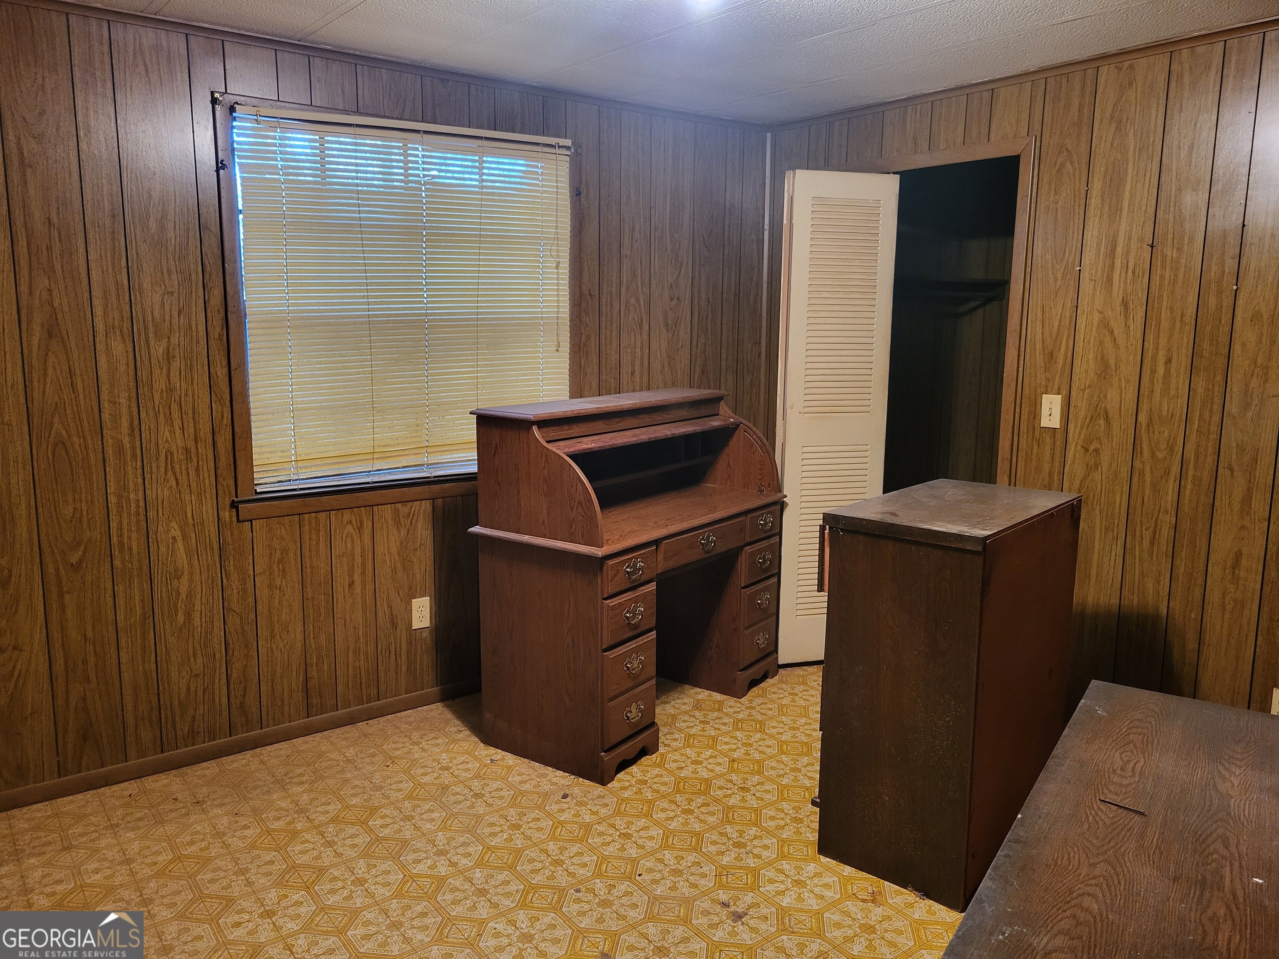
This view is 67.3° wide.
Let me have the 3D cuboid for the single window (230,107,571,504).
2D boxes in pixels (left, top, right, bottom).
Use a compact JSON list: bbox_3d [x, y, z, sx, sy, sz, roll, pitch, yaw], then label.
[{"bbox_3d":[-0.758,-0.612,3.394,1.238,1.227,0.090,-7,12,-37],"label":"single window"}]

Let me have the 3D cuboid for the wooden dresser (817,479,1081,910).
[{"bbox_3d":[0.875,0.536,2.723,0.436,0.950,0.767,8,12,39],"label":"wooden dresser"}]

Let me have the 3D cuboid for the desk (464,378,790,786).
[{"bbox_3d":[0.018,0.291,3.539,0.555,1.147,1.235,7,11,34],"label":"desk"}]

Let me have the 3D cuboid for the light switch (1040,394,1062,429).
[{"bbox_3d":[1.437,-0.237,3.356,0.013,0.115,0.070,-7,12,-37],"label":"light switch"}]

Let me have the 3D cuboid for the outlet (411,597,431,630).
[{"bbox_3d":[-0.803,0.496,3.547,0.070,0.115,0.010,-7,12,-37],"label":"outlet"}]

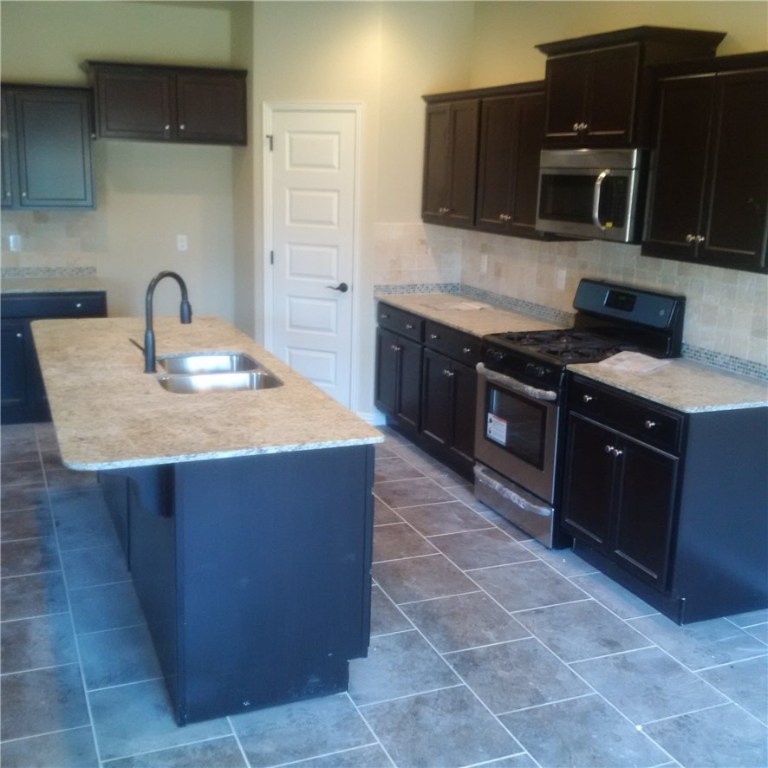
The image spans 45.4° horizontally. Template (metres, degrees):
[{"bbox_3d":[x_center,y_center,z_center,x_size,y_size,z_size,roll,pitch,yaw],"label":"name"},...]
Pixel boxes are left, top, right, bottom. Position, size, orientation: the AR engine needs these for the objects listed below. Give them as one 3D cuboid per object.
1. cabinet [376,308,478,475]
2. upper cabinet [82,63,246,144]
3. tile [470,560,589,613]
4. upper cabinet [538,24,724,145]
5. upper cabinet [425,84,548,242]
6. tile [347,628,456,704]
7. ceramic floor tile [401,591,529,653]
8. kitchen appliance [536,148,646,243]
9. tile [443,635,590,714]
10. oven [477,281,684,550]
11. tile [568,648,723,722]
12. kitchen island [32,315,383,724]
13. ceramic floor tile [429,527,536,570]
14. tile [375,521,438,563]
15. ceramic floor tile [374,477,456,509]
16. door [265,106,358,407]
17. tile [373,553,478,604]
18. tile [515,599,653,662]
[{"bbox_3d":[0.526,0.004,5.724,0.635,0.880,1.532,-4,14,-22],"label":"cabinet"},{"bbox_3d":[-1.494,-1.886,6.241,1.033,0.470,0.622,-4,15,-22],"label":"upper cabinet"},{"bbox_3d":[0.615,0.873,3.953,0.402,0.010,0.402,-4,15,-22],"label":"tile"},{"bbox_3d":[1.108,-1.352,4.309,0.427,0.491,0.854,-4,15,-22],"label":"upper cabinet"},{"bbox_3d":[0.697,-1.323,5.468,0.345,0.801,1.532,-4,14,-22],"label":"upper cabinet"},{"bbox_3d":[0.018,1.018,3.303,0.405,0.010,0.405,-4,14,-22],"label":"tile"},{"bbox_3d":[0.317,0.947,3.641,0.405,0.010,0.405,-4,14,-22],"label":"ceramic floor tile"},{"bbox_3d":[1.115,-0.925,4.459,0.395,0.404,0.763,-4,14,-22],"label":"kitchen appliance"},{"bbox_3d":[0.474,1.038,3.275,0.405,0.010,0.405,-4,14,-22],"label":"tile"},{"bbox_3d":[0.933,0.117,4.618,0.693,1.165,0.758,-4,15,-22],"label":"oven"},{"bbox_3d":[0.927,1.056,3.226,0.402,0.010,0.402,-4,15,-22],"label":"tile"},{"bbox_3d":[-0.924,0.369,3.951,0.982,0.904,2.403,-4,14,-22],"label":"kitchen island"},{"bbox_3d":[0.461,0.786,4.339,0.405,0.010,0.405,-4,14,-22],"label":"ceramic floor tile"},{"bbox_3d":[0.004,0.760,4.358,0.402,0.010,0.402,-4,15,-22],"label":"tile"},{"bbox_3d":[0.146,0.599,5.043,0.402,0.010,0.402,-4,15,-22],"label":"ceramic floor tile"},{"bbox_3d":[-0.483,-0.778,6.277,0.640,2.060,0.050,7,15,21],"label":"door"},{"bbox_3d":[0.159,0.856,4.007,0.405,0.010,0.405,-4,14,-22],"label":"tile"},{"bbox_3d":[0.771,0.965,3.589,0.402,0.010,0.402,-4,15,-22],"label":"tile"}]

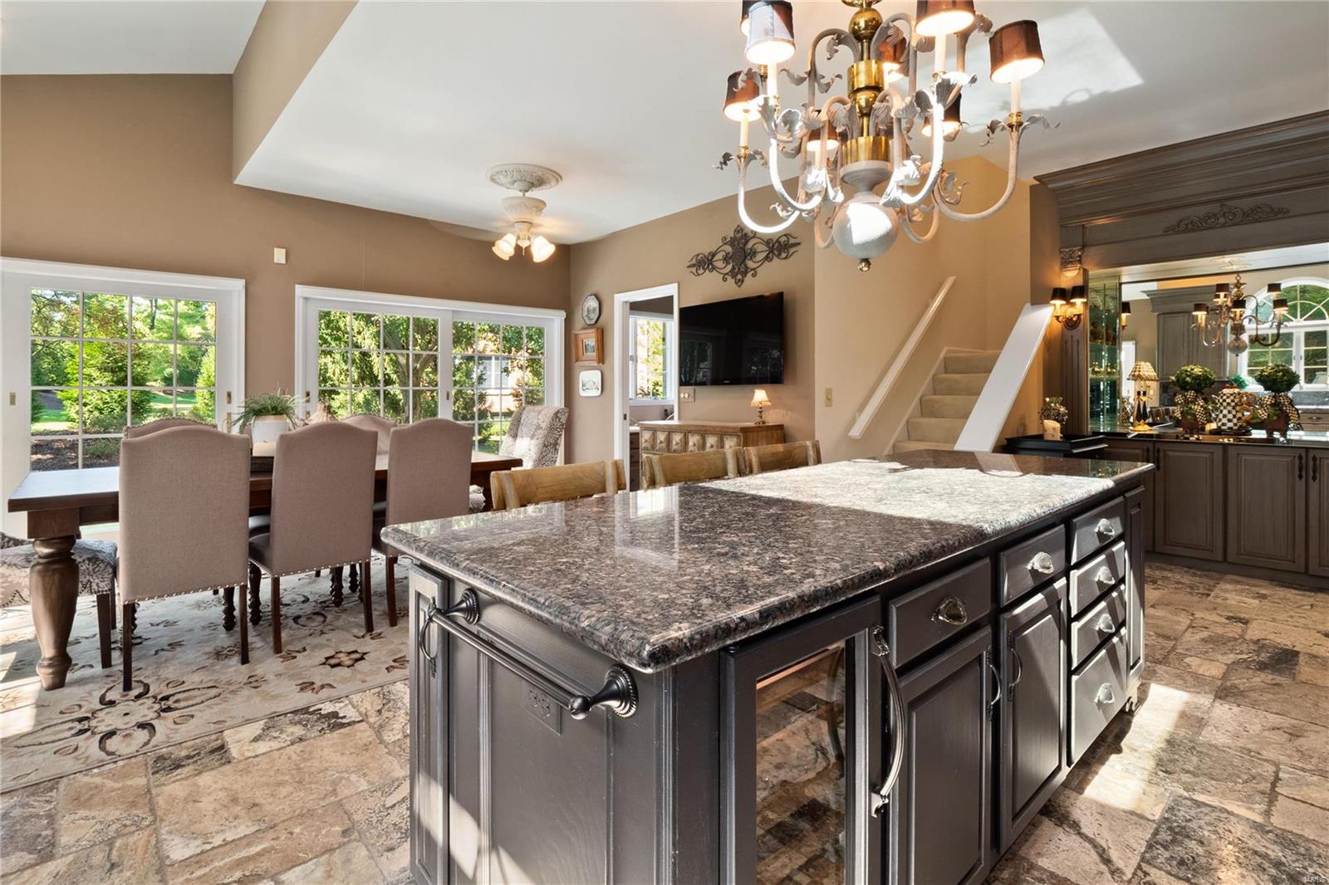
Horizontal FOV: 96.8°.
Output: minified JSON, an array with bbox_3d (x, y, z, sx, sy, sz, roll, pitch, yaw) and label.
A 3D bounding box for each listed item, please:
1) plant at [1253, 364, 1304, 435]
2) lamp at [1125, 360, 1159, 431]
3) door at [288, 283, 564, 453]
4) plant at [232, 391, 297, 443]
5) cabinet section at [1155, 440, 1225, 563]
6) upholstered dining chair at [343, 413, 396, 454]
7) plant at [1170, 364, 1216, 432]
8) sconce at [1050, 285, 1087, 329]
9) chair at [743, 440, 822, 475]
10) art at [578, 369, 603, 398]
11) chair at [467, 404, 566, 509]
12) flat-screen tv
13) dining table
[{"bbox_3d":[4.030,-0.275,3.890,0.230,0.470,0.240,-3,5,-41],"label":"plant"},{"bbox_3d":[3.620,-0.348,4.480,0.185,0.520,0.185,-3,5,-41],"label":"lamp"},{"bbox_3d":[-2.160,-0.370,5.920,2.620,2.110,0.140,-3,5,-40],"label":"door"},{"bbox_3d":[-2.180,-0.100,3.220,0.310,0.330,0.300,-3,5,-42],"label":"plant"},{"bbox_3d":[3.710,0.375,4.170,0.345,0.750,0.550,3,4,44],"label":"cabinet section"},{"bbox_3d":[-2.270,0.304,4.630,0.480,1.070,0.620,-4,5,-42],"label":"upholstered dining chair"},{"bbox_3d":[4.130,-0.344,4.610,0.260,0.520,0.260,-4,5,-42],"label":"plant"},{"bbox_3d":[3.090,-1.030,4.500,0.170,0.330,0.240,-3,5,-41],"label":"sconce"},{"bbox_3d":[0.765,0.507,2.760,0.540,0.980,0.550,-3,4,-44],"label":"chair"},{"bbox_3d":[-0.730,-0.586,5.850,0.030,0.260,0.340,-4,5,-42],"label":"art"},{"bbox_3d":[-1.234,0.277,4.583,0.680,1.110,0.540,-4,5,-42],"label":"chair"},{"bbox_3d":[0.480,-0.742,4.420,0.070,0.630,1.030,-4,5,-42],"label":"flat-screen tv"},{"bbox_3d":[-2.267,0.528,3.670,2.330,0.790,1.150,-4,5,-42],"label":"dining table"}]

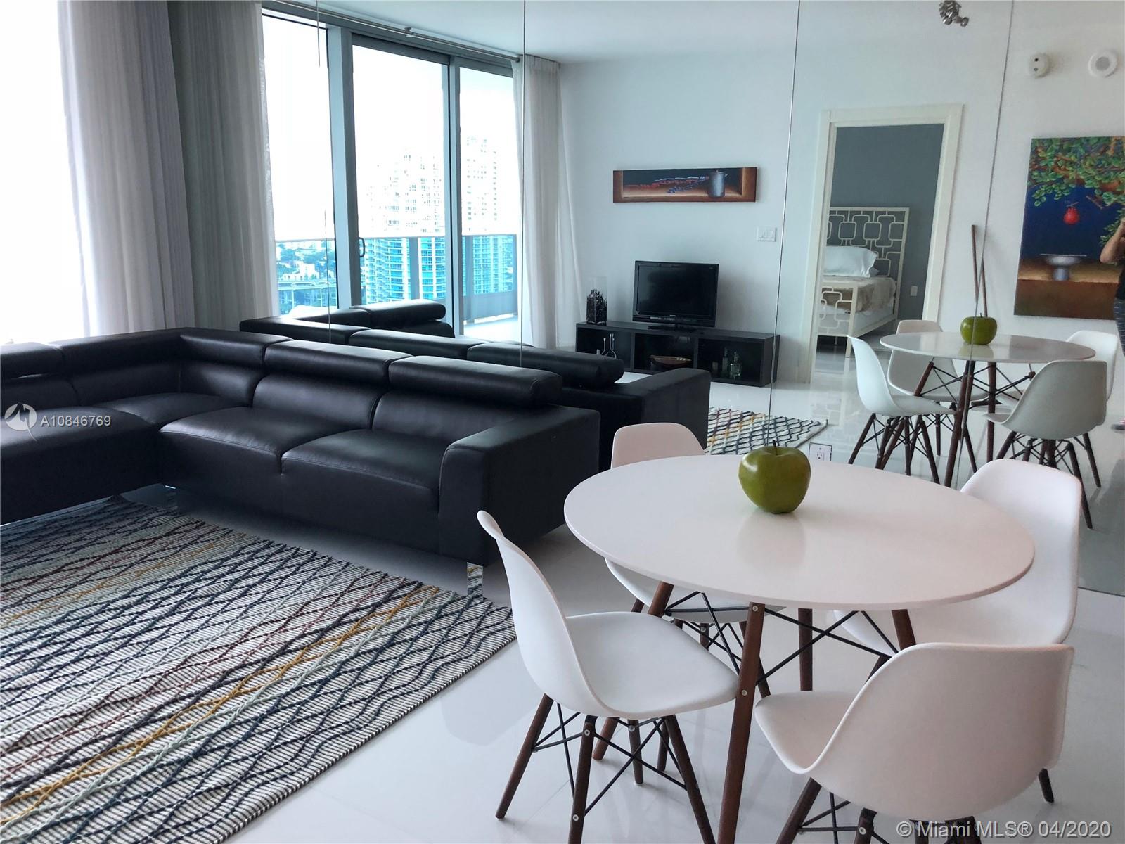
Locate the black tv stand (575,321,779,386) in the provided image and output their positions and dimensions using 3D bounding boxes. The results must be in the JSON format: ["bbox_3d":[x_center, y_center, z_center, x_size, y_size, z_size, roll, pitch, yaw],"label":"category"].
[{"bbox_3d":[0.985,-0.631,8.150,1.800,0.397,0.335,9,15,30],"label":"black tv stand"}]

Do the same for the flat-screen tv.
[{"bbox_3d":[1.004,-1.121,8.117,0.805,0.585,0.190,8,15,30],"label":"flat-screen tv"}]

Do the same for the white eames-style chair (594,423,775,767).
[{"bbox_3d":[0.360,0.455,2.526,0.460,0.812,0.530,-5,14,-22],"label":"white eames-style chair"}]

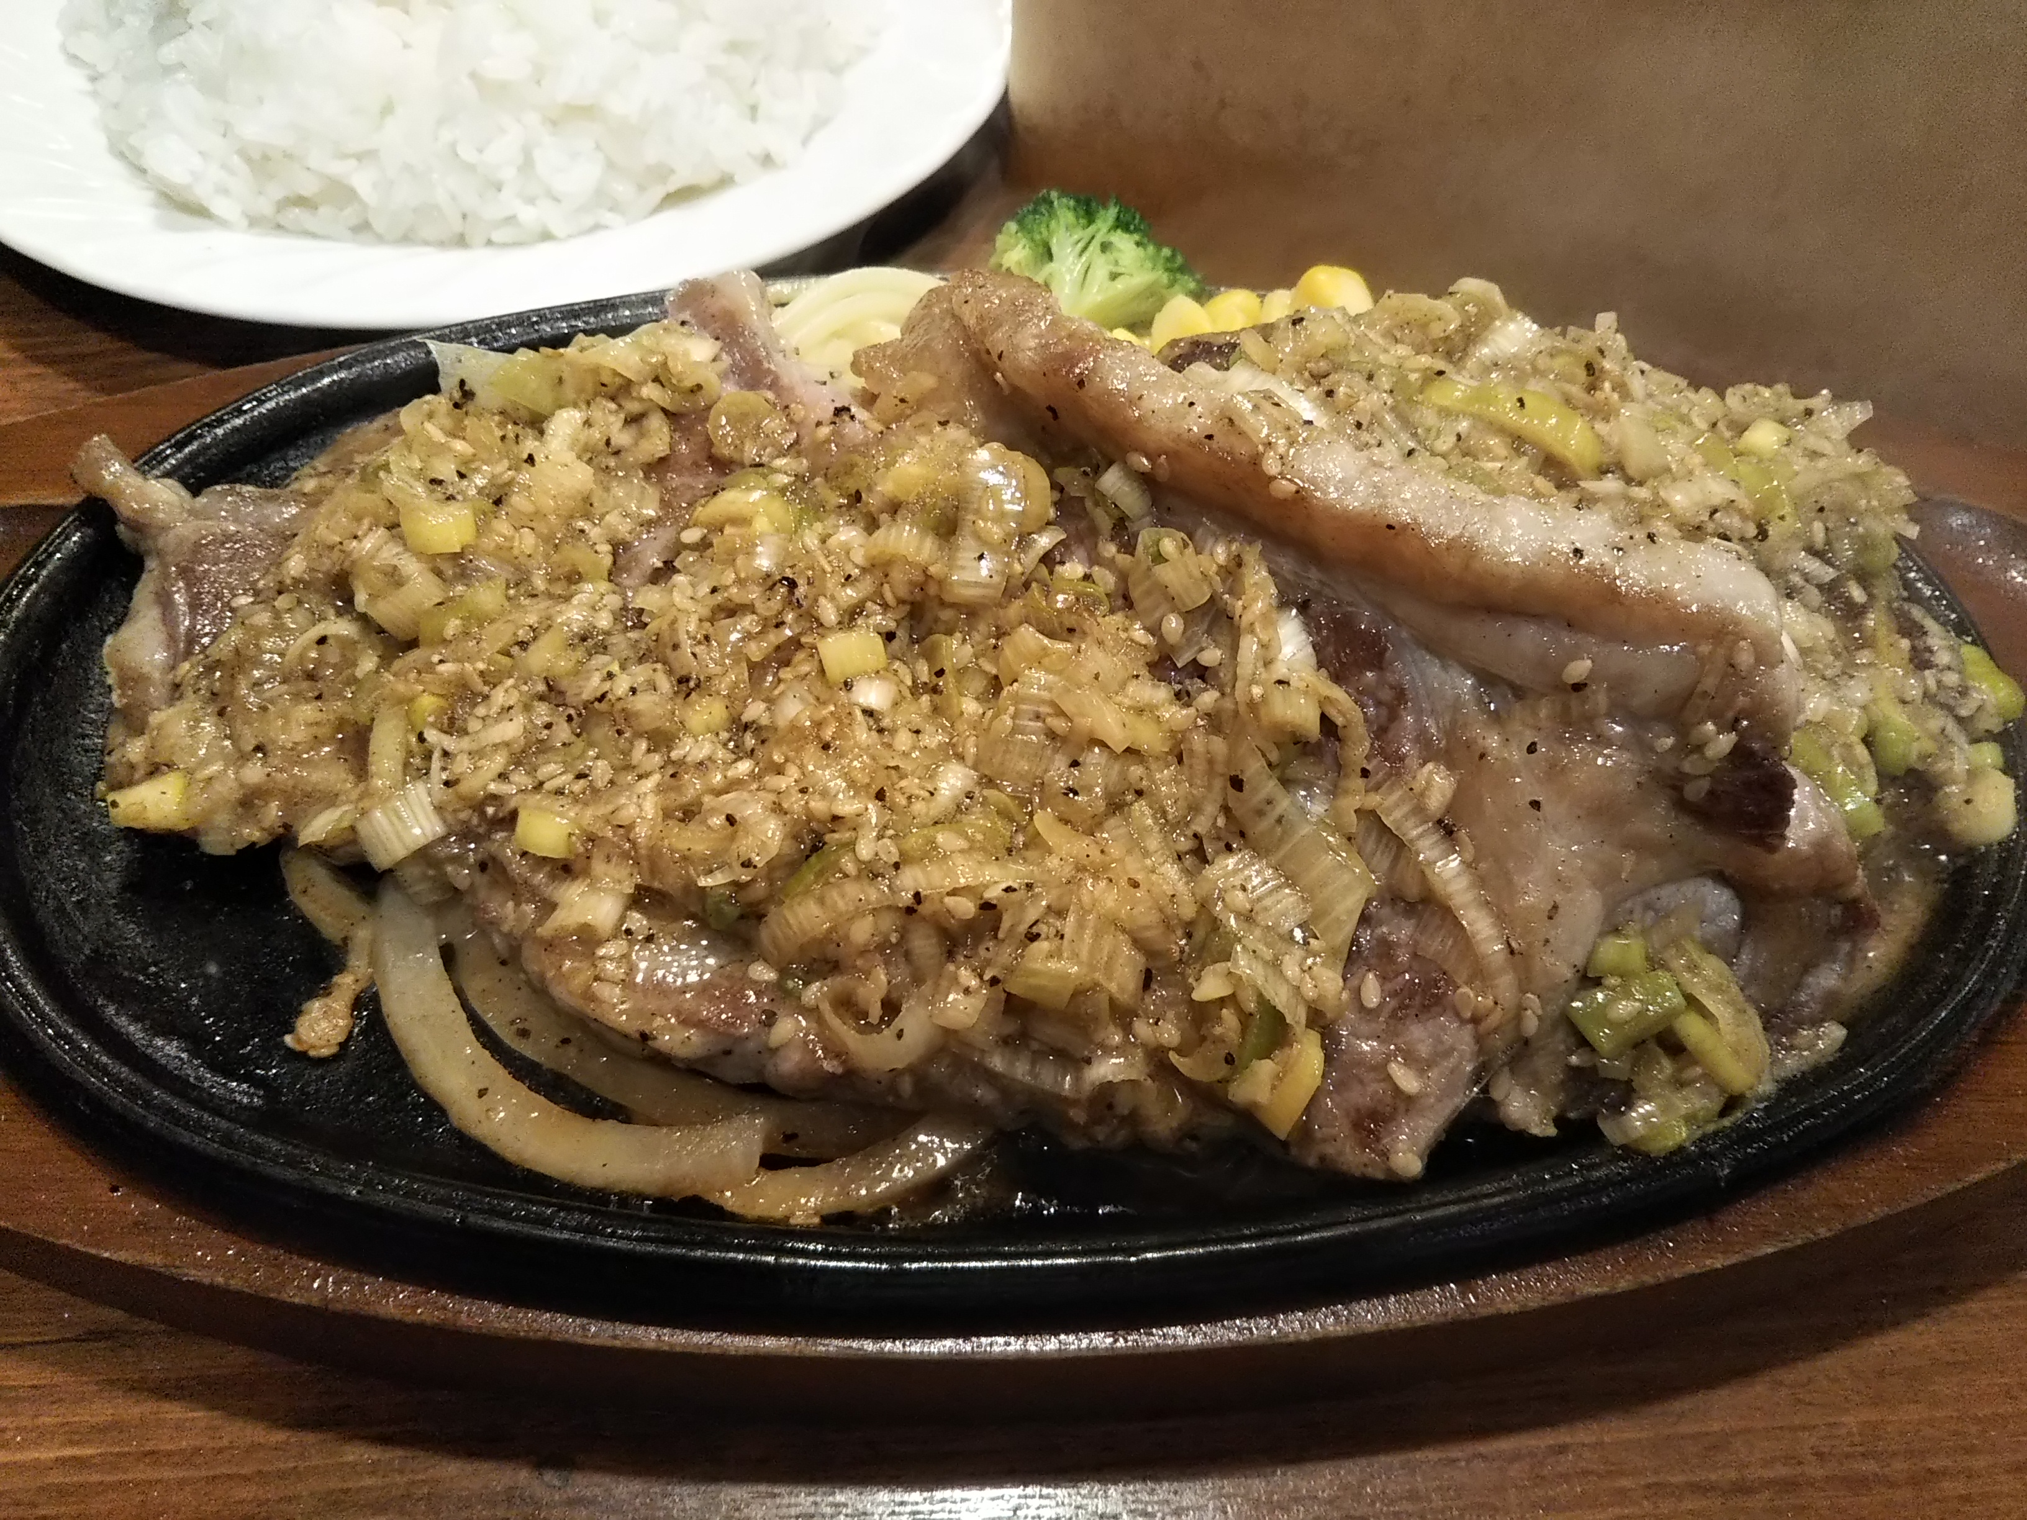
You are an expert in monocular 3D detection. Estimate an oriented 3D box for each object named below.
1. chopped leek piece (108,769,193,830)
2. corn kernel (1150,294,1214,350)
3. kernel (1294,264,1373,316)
[{"bbox_3d":[-0.103,0.005,0.210,0.010,0.006,0.005,0,47,0],"label":"chopped leek piece"},{"bbox_3d":[0.025,-0.064,0.258,0.009,0.009,0.007,2,48,0],"label":"corn kernel"},{"bbox_3d":[0.047,-0.068,0.258,0.011,0.008,0.008,2,48,0],"label":"kernel"}]

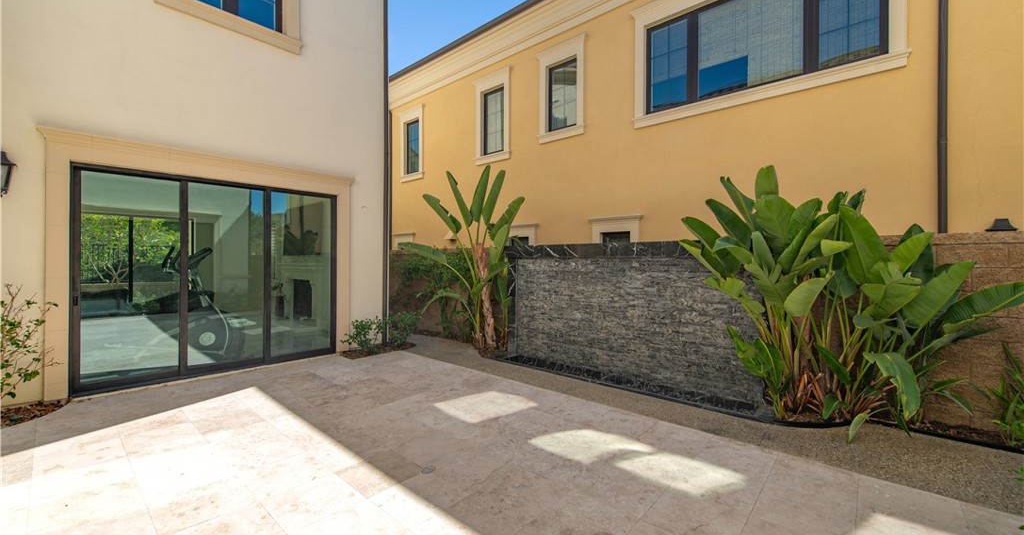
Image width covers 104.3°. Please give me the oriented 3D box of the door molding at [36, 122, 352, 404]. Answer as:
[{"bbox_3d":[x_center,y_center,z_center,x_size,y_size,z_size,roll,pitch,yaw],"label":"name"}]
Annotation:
[{"bbox_3d":[-3.668,-0.027,5.248,0.190,2.795,3.330,1,1,41],"label":"door molding"}]

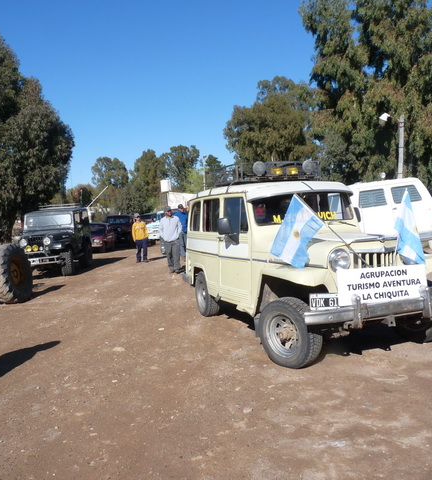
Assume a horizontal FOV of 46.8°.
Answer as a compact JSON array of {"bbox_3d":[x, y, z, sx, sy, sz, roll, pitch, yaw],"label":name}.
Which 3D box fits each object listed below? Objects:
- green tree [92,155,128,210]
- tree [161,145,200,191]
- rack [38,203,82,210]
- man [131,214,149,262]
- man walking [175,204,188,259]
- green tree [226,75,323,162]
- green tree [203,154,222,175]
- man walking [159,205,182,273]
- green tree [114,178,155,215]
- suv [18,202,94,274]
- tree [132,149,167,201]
[{"bbox_3d":[-11.520,-4.832,54.000,4.330,8.400,4.330,-3,3,0],"label":"green tree"},{"bbox_3d":[-3.982,-5.891,56.000,4.710,9.640,4.710,-3,3,0],"label":"tree"},{"bbox_3d":[-4.610,-0.987,14.800,1.100,0.180,1.200,-1,3,2],"label":"rack"},{"bbox_3d":[-2.605,-0.061,17.000,0.540,1.670,0.360,-1,3,-9],"label":"man"},{"bbox_3d":[-1.090,-0.215,16.000,0.380,1.830,0.520,-5,4,-41],"label":"man walking"},{"bbox_3d":[5.183,-7.978,45.000,9.200,13.200,9.000,-1,3,6],"label":"green tree"},{"bbox_3d":[-0.310,-6.074,62.000,2.980,9.090,2.980,-3,3,0],"label":"green tree"},{"bbox_3d":[-1.195,-0.021,13.200,0.600,1.770,0.400,-1,3,-11],"label":"man walking"},{"bbox_3d":[-6.204,-2.550,38.000,3.300,4.300,3.300,-1,3,-9],"label":"green tree"},{"bbox_3d":[-4.880,0.020,14.900,1.660,1.940,3.500,-3,3,-3],"label":"suv"},{"bbox_3d":[-6.927,-5.136,52.000,3.750,8.790,3.750,-3,3,0],"label":"tree"}]

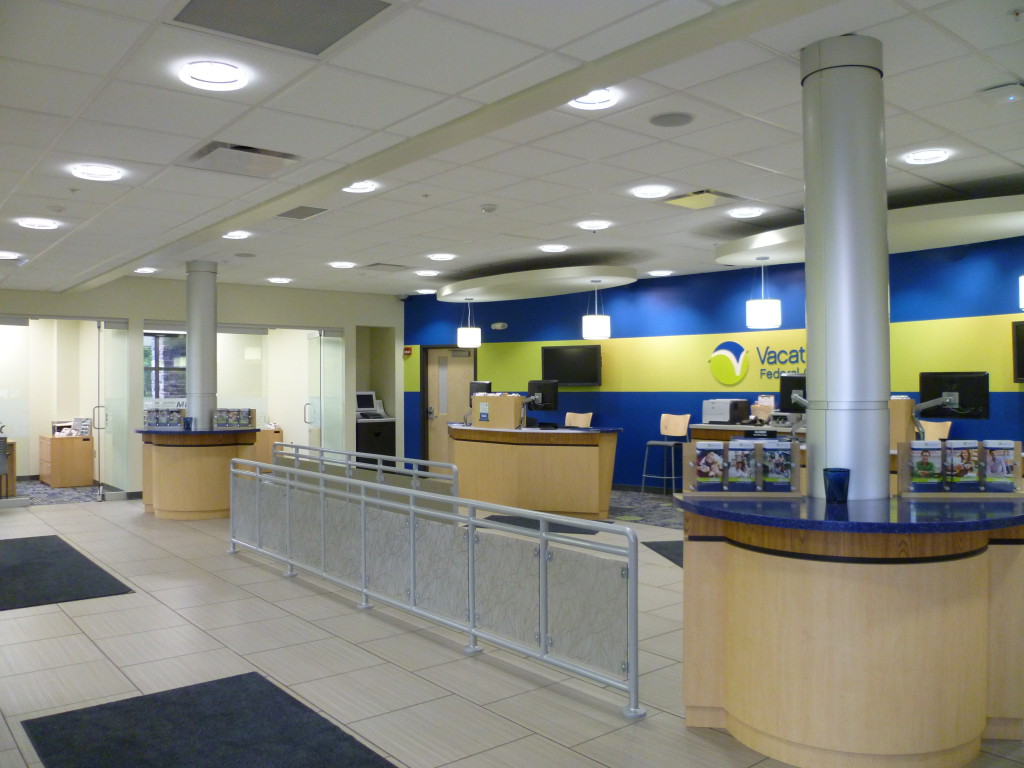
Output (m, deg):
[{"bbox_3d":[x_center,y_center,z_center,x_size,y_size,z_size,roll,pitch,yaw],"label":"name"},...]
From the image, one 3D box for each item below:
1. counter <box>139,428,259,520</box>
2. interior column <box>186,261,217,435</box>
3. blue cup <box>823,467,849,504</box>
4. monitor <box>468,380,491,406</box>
[{"bbox_3d":[-3.730,1.053,9.600,1.530,1.000,0.830,-1,0,2],"label":"counter"},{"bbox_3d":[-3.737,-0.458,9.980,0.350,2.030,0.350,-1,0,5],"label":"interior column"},{"bbox_3d":[1.435,0.449,3.660,0.110,0.152,0.110,-1,0,5],"label":"blue cup"},{"bbox_3d":[-0.412,0.147,11.000,0.080,0.345,0.500,0,0,-35],"label":"monitor"}]

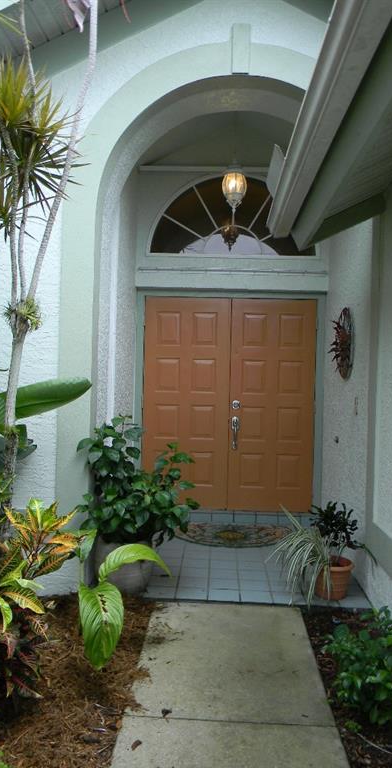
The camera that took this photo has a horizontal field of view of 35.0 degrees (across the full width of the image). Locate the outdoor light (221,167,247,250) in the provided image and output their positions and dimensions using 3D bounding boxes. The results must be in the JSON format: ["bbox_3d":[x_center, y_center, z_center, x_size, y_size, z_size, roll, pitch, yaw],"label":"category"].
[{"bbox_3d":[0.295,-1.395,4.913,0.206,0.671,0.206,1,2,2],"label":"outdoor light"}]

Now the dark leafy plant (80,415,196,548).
[{"bbox_3d":[-0.379,0.630,4.220,0.810,0.840,0.650,1,2,2],"label":"dark leafy plant"}]

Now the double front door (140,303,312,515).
[{"bbox_3d":[0.319,0.200,5.959,1.628,2.031,0.070,1,2,2],"label":"double front door"}]

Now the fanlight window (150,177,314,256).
[{"bbox_3d":[0.359,-1.578,5.890,1.587,0.763,0.070,1,2,2],"label":"fanlight window"}]

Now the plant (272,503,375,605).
[{"bbox_3d":[0.844,1.108,4.120,0.620,0.619,0.550,1,2,2],"label":"plant"}]

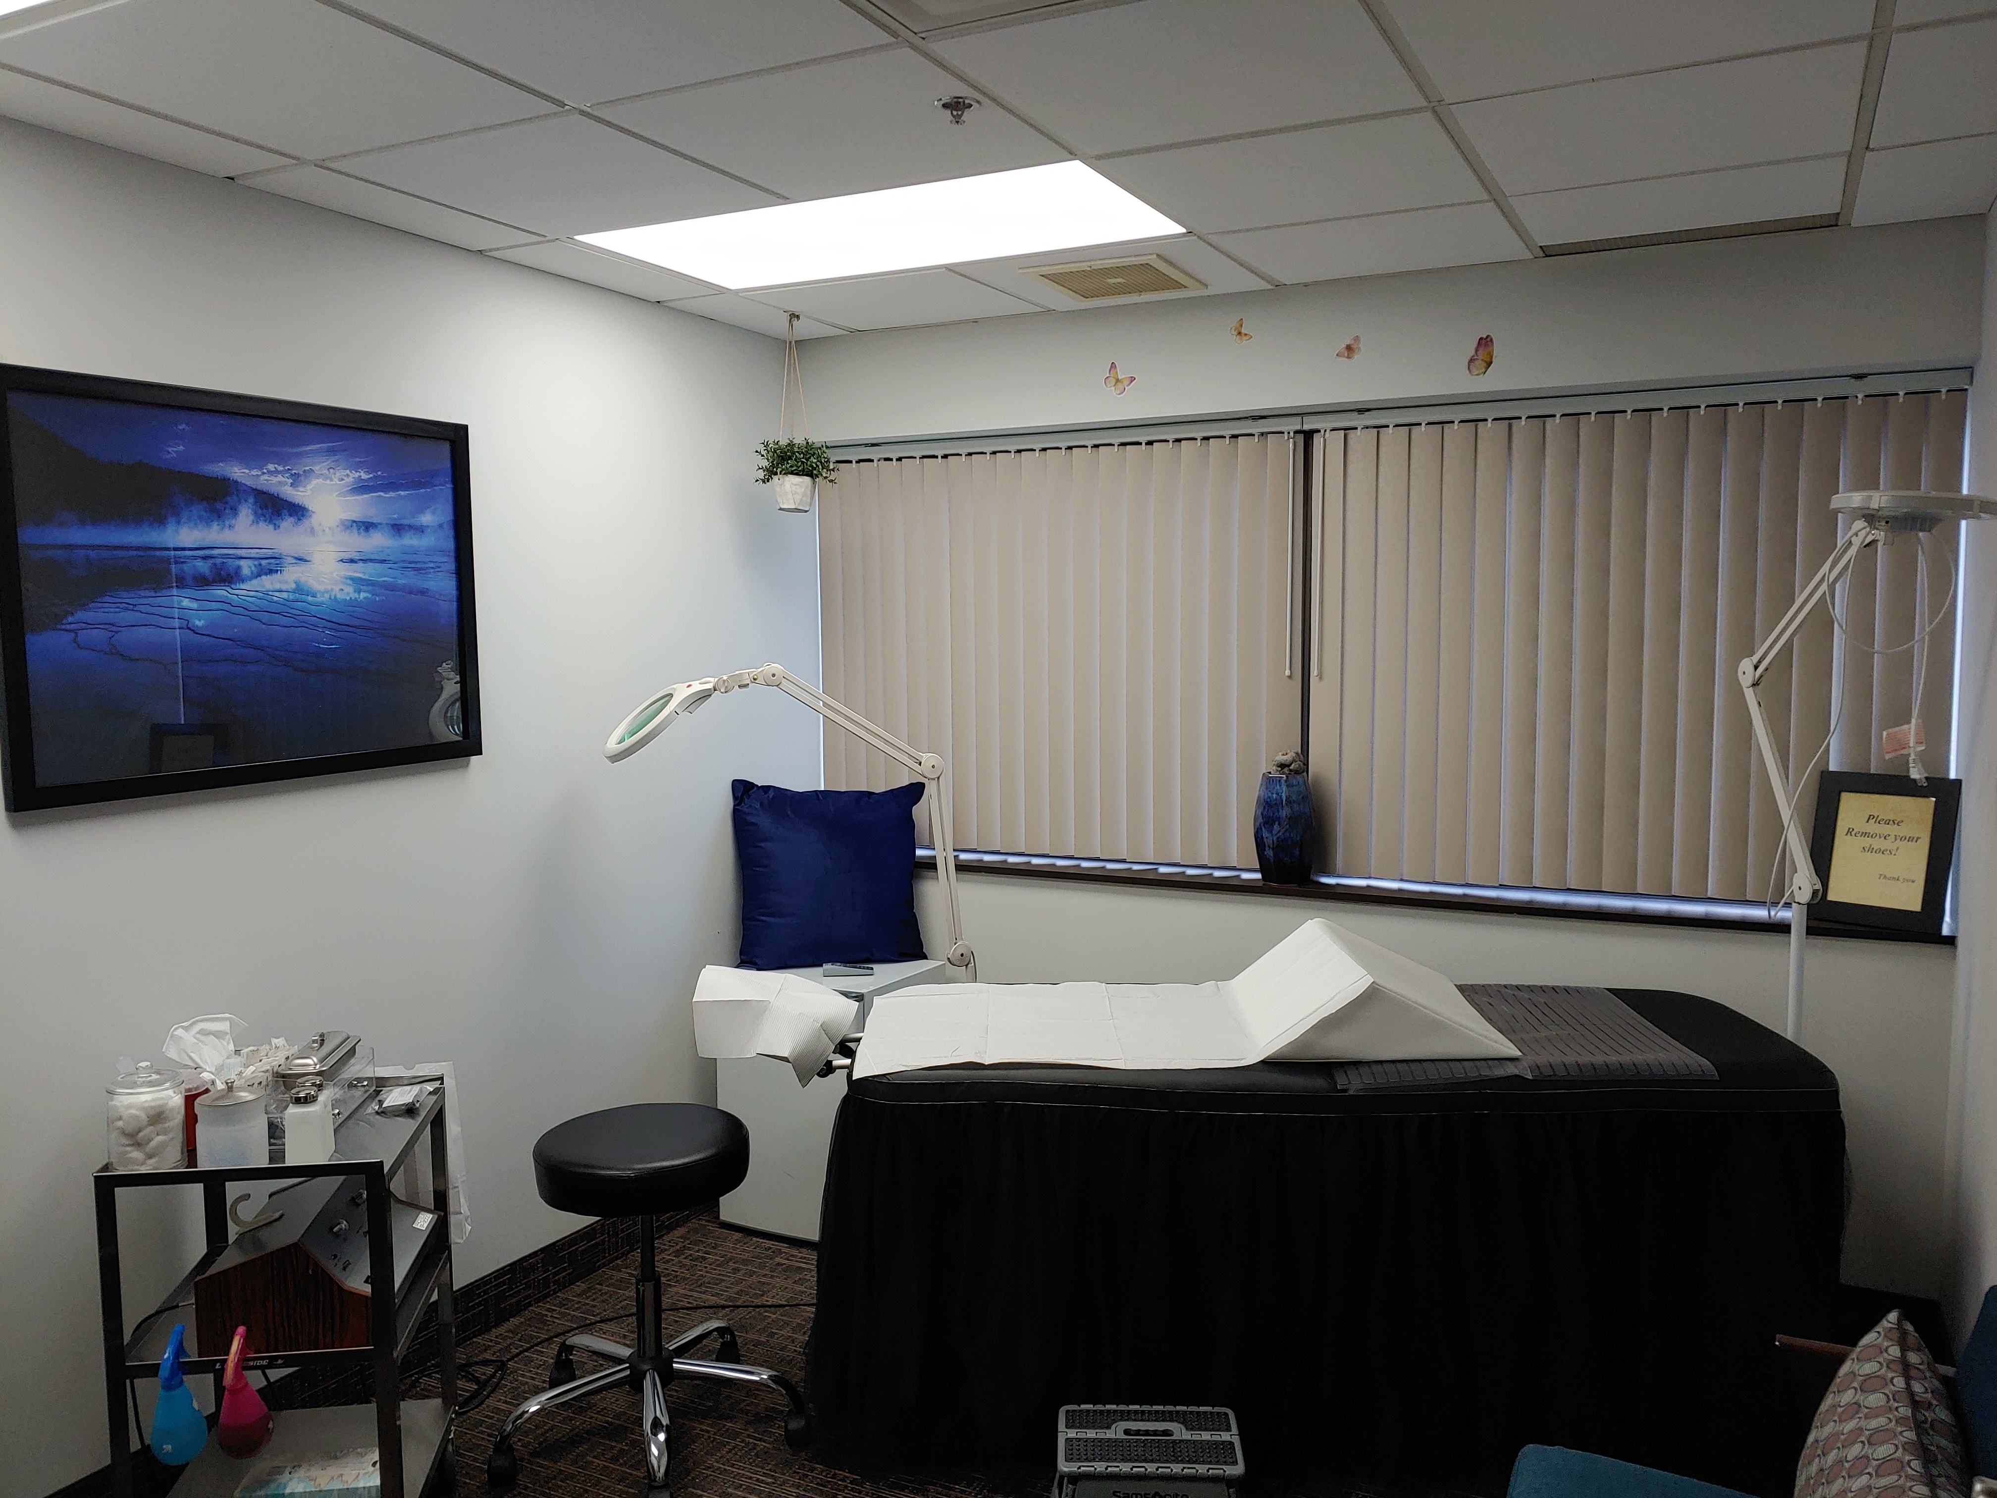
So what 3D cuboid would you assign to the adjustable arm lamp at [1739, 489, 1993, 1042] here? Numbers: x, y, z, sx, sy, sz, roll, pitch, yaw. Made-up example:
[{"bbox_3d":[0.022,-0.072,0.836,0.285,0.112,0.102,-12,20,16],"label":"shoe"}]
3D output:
[{"bbox_3d":[1.667,0.439,2.901,0.446,1.881,0.495,-1,6,-3],"label":"adjustable arm lamp"}]

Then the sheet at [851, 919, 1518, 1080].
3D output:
[{"bbox_3d":[0.380,0.502,3.005,1.302,0.163,0.653,0,6,3],"label":"sheet"}]

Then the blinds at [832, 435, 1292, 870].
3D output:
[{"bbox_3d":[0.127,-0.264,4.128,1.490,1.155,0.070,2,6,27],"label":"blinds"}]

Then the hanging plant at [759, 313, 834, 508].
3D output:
[{"bbox_3d":[-0.549,-0.906,3.902,0.198,0.525,0.198,0,6,0],"label":"hanging plant"}]

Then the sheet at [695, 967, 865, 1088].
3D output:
[{"bbox_3d":[-0.499,0.605,3.207,0.340,0.160,0.280,0,6,5],"label":"sheet"}]

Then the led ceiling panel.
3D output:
[{"bbox_3d":[-0.257,-1.109,3.064,1.190,0.040,0.580,2,6,27],"label":"led ceiling panel"}]

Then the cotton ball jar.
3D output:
[{"bbox_3d":[-1.336,0.568,2.262,0.102,0.153,0.102,-1,6,-2],"label":"cotton ball jar"}]

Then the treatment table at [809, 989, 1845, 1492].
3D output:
[{"bbox_3d":[0.635,0.973,3.048,1.935,0.802,0.678,0,6,3],"label":"treatment table"}]

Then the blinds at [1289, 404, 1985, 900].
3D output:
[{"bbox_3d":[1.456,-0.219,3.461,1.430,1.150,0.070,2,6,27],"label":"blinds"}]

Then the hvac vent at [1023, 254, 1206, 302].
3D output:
[{"bbox_3d":[0.288,-1.121,3.464,0.332,0.022,0.376,2,6,27],"label":"hvac vent"}]

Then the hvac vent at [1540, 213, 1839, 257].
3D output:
[{"bbox_3d":[1.495,-1.120,3.136,0.585,0.030,0.115,2,6,27],"label":"hvac vent"}]

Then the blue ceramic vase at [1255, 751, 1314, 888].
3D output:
[{"bbox_3d":[0.748,0.184,3.782,0.148,0.332,0.148,2,6,27],"label":"blue ceramic vase"}]

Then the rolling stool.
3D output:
[{"bbox_3d":[-0.702,1.070,2.870,0.585,0.614,0.580,-1,6,0],"label":"rolling stool"}]

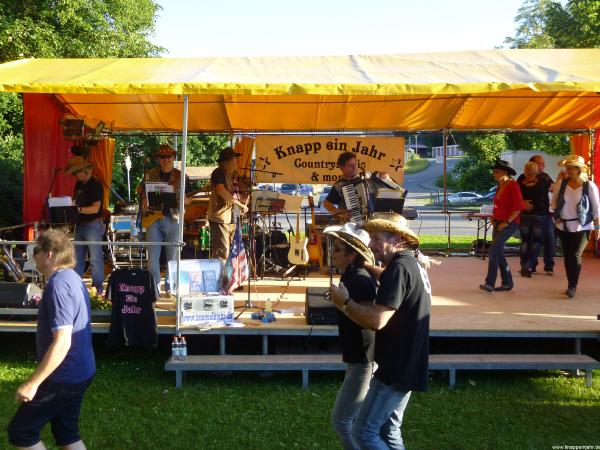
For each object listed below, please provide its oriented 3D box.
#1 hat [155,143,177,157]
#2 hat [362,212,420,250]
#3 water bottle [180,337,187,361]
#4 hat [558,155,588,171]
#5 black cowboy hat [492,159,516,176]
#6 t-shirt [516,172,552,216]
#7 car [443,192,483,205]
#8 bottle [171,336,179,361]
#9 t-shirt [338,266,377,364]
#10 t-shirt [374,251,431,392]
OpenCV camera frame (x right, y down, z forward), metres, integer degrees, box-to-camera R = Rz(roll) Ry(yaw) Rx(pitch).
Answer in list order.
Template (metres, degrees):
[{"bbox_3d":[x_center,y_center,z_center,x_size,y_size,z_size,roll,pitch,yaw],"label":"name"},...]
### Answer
[{"bbox_3d":[-1.627,-0.907,6.500,0.280,0.150,0.330,0,4,-3],"label":"hat"},{"bbox_3d":[0.506,0.036,2.970,0.340,0.150,0.290,17,6,4],"label":"hat"},{"bbox_3d":[-1.108,1.181,5.120,0.070,0.230,0.070,0,4,0],"label":"water bottle"},{"bbox_3d":[3.334,-0.762,6.550,0.310,0.150,0.360,4,1,41],"label":"hat"},{"bbox_3d":[2.686,-0.748,7.050,0.340,0.150,0.290,14,-1,-21],"label":"black cowboy hat"},{"bbox_3d":[3.534,-0.459,8.080,0.520,0.670,0.280,0,4,-6],"label":"t-shirt"},{"bbox_3d":[16.382,-2.613,54.000,4.500,1.420,1.780,-1,4,-12],"label":"car"},{"bbox_3d":[-1.182,1.181,5.120,0.070,0.230,0.070,0,4,0],"label":"bottle"},{"bbox_3d":[0.359,0.544,3.300,0.250,0.590,0.430,1,4,7],"label":"t-shirt"},{"bbox_3d":[0.569,0.519,2.980,0.310,0.730,0.500,1,4,16],"label":"t-shirt"}]

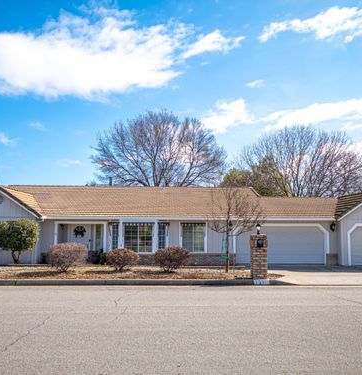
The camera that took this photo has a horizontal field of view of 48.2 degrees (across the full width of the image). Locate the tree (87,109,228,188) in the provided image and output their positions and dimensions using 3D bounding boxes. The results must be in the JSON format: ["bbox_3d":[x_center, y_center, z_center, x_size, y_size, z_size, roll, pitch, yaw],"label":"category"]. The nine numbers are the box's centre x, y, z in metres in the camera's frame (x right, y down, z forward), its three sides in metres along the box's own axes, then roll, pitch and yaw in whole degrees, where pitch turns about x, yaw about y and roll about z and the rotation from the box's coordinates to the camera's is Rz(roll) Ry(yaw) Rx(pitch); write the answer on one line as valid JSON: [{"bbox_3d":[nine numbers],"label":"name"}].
[{"bbox_3d":[-2.219,-0.832,39.791,13.282,13.861,13.282,0,-6,-1],"label":"tree"}]

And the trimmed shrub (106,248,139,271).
[{"bbox_3d":[-2.317,2.891,16.132,1.321,0.905,1.321,0,-6,-1],"label":"trimmed shrub"}]

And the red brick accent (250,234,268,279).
[{"bbox_3d":[2.265,2.030,11.903,0.471,1.286,0.440,0,-6,-1],"label":"red brick accent"}]

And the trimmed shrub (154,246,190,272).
[{"bbox_3d":[-0.359,2.847,15.980,1.391,1.022,1.391,0,-6,-1],"label":"trimmed shrub"}]

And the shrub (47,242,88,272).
[{"bbox_3d":[-4.469,2.763,15.997,1.573,1.164,1.573,0,-6,-1],"label":"shrub"}]

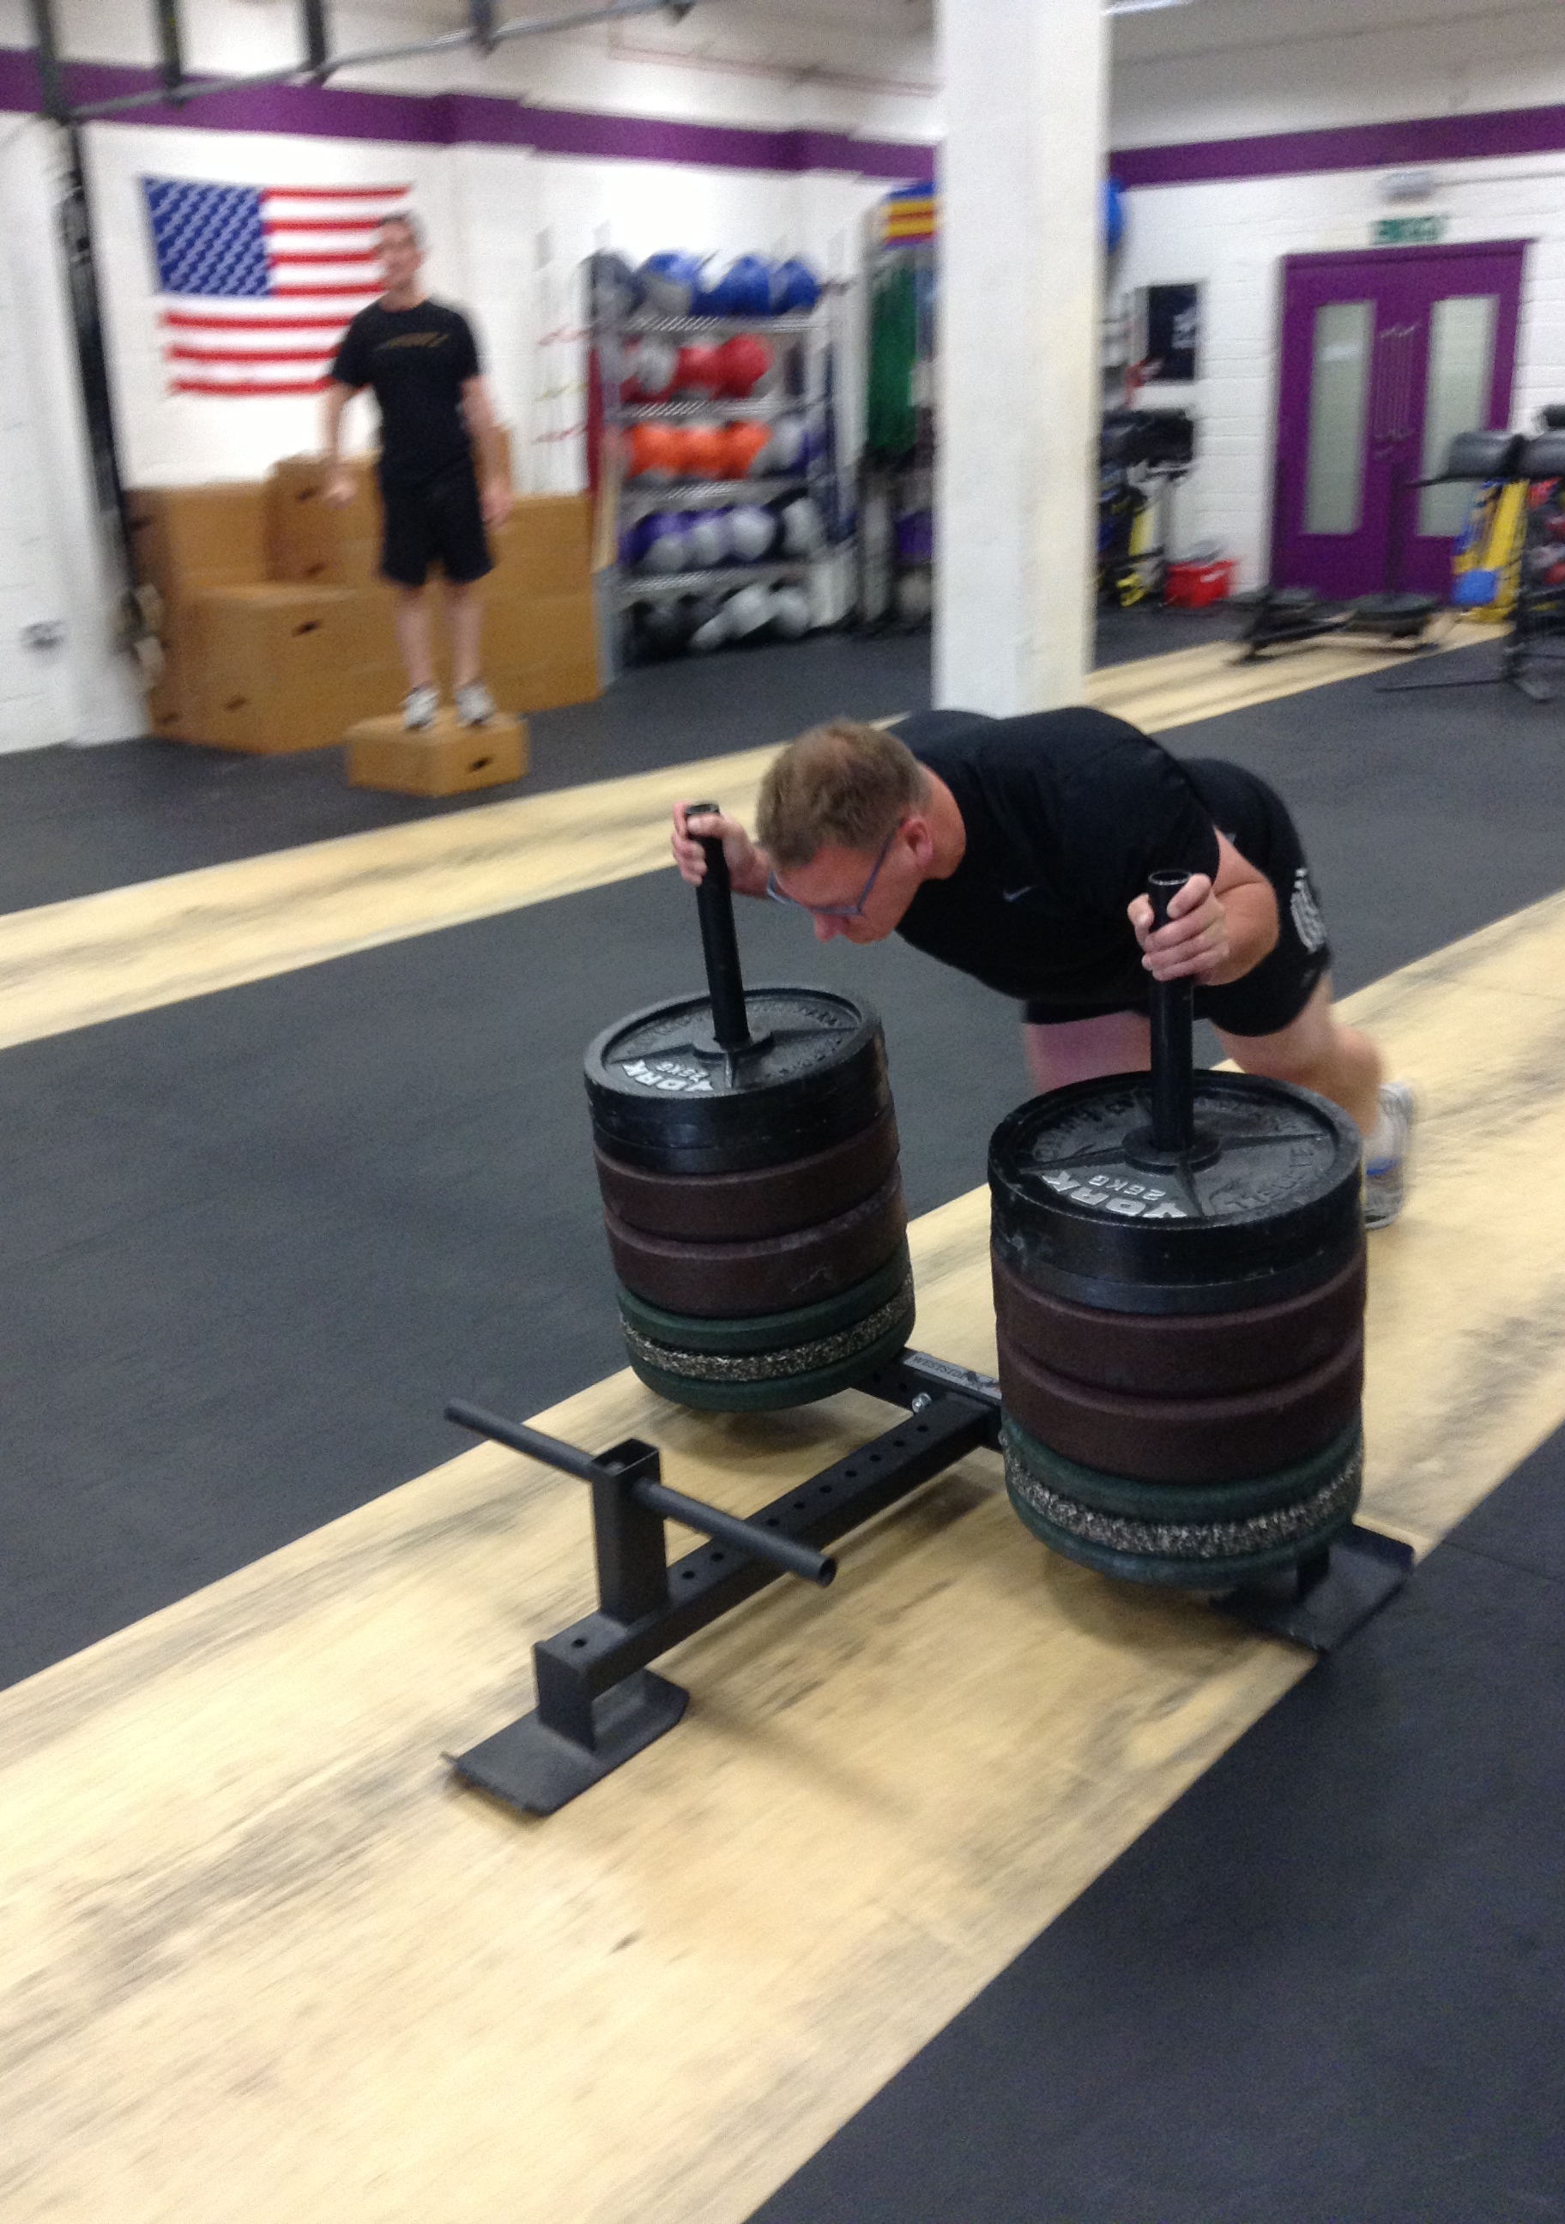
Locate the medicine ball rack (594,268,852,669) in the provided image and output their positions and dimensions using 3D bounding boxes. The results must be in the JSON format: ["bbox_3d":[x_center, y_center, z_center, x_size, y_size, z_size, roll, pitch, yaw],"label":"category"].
[{"bbox_3d":[-0.431,-3.466,11.416,0.440,1.940,1.540,17,27,42],"label":"medicine ball rack"}]

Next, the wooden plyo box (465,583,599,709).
[{"bbox_3d":[-1.303,-2.200,10.093,0.600,0.500,0.640,14,25,39],"label":"wooden plyo box"}]

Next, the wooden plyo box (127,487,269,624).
[{"bbox_3d":[-2.538,-2.493,9.397,0.510,0.540,0.620,17,27,42],"label":"wooden plyo box"}]

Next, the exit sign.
[{"bbox_3d":[3.627,-5.161,12.409,0.390,0.130,0.040,17,27,42],"label":"exit sign"}]

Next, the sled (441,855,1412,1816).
[{"bbox_3d":[0.019,0.169,2.641,1.200,0.960,1.145,15,25,38],"label":"sled"}]

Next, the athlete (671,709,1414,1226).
[{"bbox_3d":[0.529,-0.137,3.202,0.950,1.060,1.600,14,25,39],"label":"athlete"}]

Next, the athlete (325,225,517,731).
[{"bbox_3d":[-1.371,-2.420,8.121,0.680,1.828,0.360,-5,20,-9],"label":"athlete"}]

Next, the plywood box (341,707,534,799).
[{"bbox_3d":[-1.341,-1.407,8.286,0.510,0.205,0.510,12,24,35],"label":"plywood box"}]

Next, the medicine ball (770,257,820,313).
[{"bbox_3d":[0.030,-4.475,11.521,0.336,0.336,0.336,-1,20,0],"label":"medicine ball"}]

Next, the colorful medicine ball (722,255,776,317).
[{"bbox_3d":[-0.195,-4.632,11.893,0.290,0.290,0.290,-2,19,1],"label":"colorful medicine ball"}]

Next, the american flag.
[{"bbox_3d":[-2.277,-3.879,9.942,0.030,0.920,1.530,14,25,39],"label":"american flag"}]

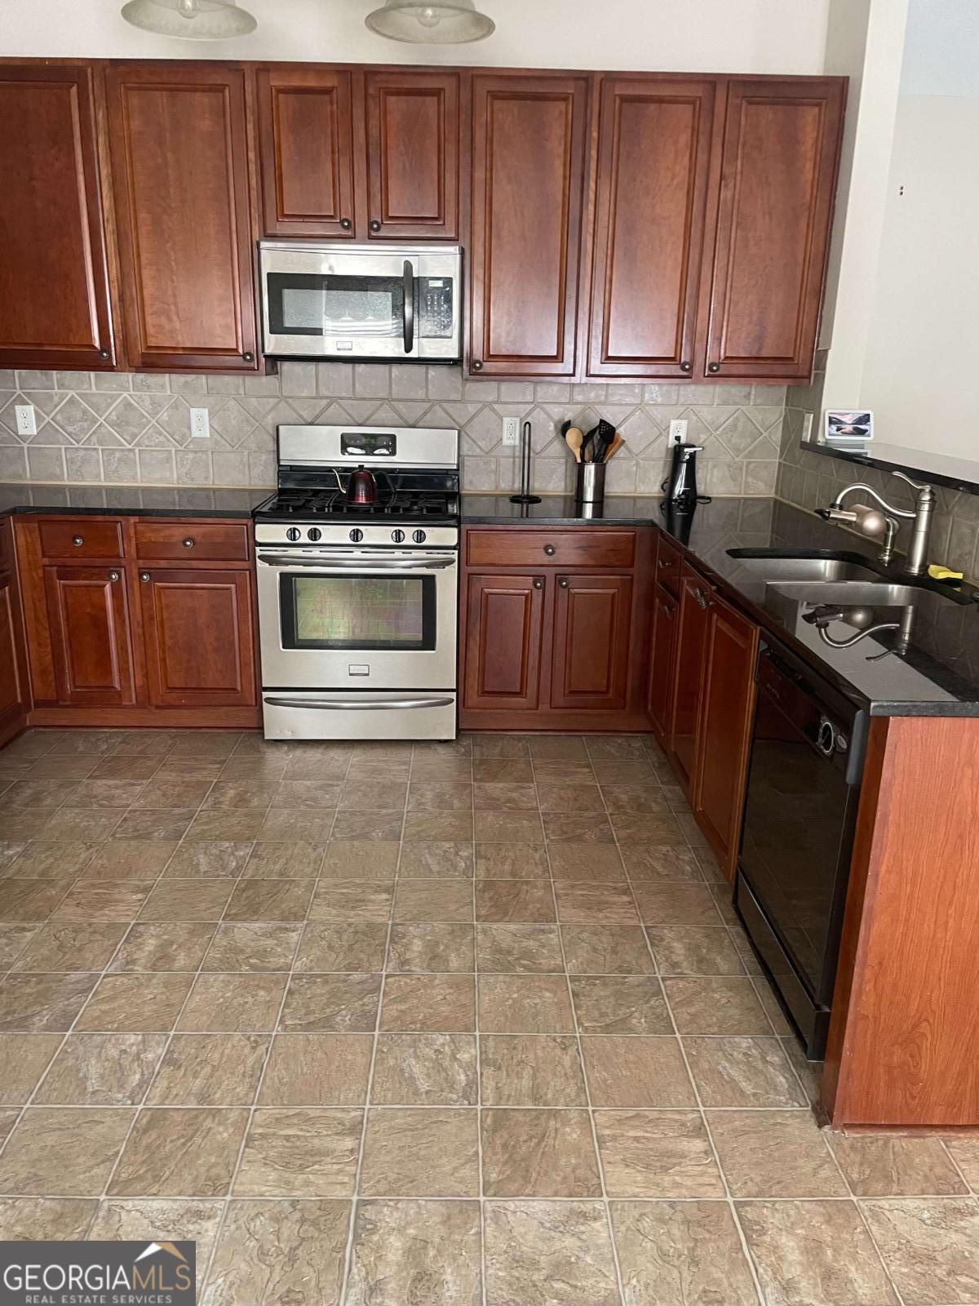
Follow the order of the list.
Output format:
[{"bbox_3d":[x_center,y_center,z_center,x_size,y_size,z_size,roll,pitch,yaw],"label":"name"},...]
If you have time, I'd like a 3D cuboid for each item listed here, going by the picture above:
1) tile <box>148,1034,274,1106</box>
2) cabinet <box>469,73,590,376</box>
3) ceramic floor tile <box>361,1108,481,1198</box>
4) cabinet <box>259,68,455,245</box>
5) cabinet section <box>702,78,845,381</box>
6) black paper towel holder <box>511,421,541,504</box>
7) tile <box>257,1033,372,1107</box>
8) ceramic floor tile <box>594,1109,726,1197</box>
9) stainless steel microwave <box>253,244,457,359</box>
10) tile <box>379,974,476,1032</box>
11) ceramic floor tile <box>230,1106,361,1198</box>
[{"bbox_3d":[-0.594,0.896,2.100,0.226,0.010,0.226,1,17,-2],"label":"tile"},{"bbox_3d":[0.139,-1.613,3.819,0.457,1.058,0.342,1,17,-2],"label":"cabinet"},{"bbox_3d":[-0.132,0.967,1.895,0.226,0.010,0.226,1,17,-2],"label":"ceramic floor tile"},{"bbox_3d":[-0.477,-1.861,3.744,0.759,0.601,0.325,1,17,-1],"label":"cabinet"},{"bbox_3d":[1.067,-1.610,3.842,0.427,1.059,0.336,1,17,0],"label":"cabinet section"},{"bbox_3d":[0.152,-0.787,4.045,0.134,0.323,0.134,1,17,-2],"label":"black paper towel holder"},{"bbox_3d":[-0.370,0.907,2.129,0.228,0.010,0.227,1,17,-2],"label":"tile"},{"bbox_3d":[0.328,0.983,1.930,0.228,0.010,0.227,1,17,-2],"label":"ceramic floor tile"},{"bbox_3d":[-0.481,-1.363,3.859,0.758,0.408,0.395,1,17,-1],"label":"stainless steel microwave"},{"bbox_3d":[-0.145,0.844,2.355,0.228,0.010,0.227,1,17,-2],"label":"tile"},{"bbox_3d":[-0.365,0.974,1.910,0.222,0.010,0.222,1,17,-2],"label":"ceramic floor tile"}]

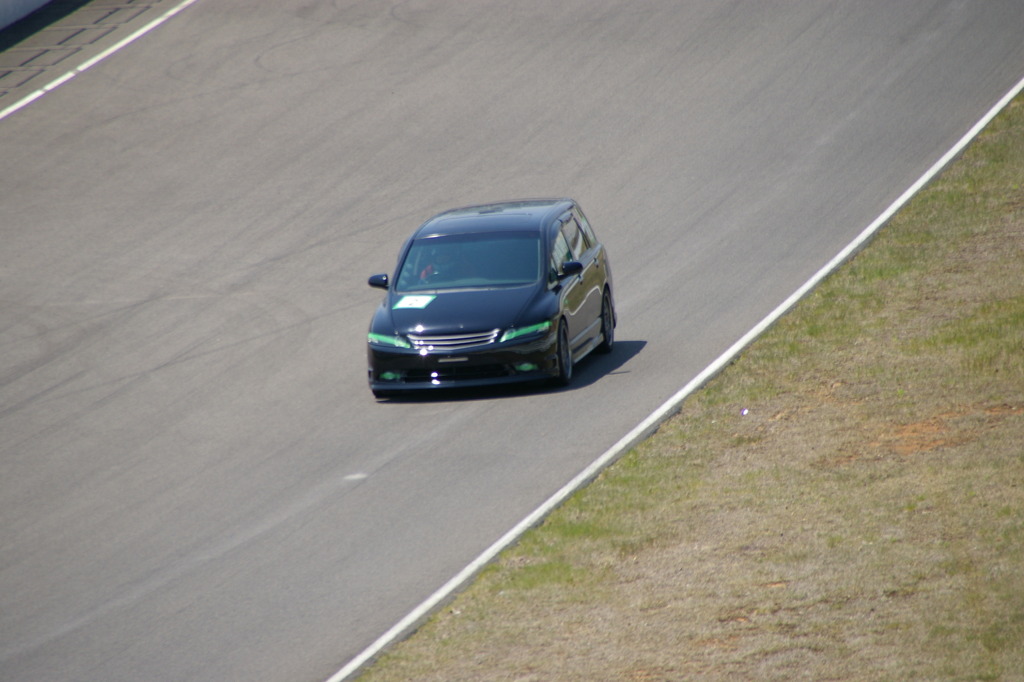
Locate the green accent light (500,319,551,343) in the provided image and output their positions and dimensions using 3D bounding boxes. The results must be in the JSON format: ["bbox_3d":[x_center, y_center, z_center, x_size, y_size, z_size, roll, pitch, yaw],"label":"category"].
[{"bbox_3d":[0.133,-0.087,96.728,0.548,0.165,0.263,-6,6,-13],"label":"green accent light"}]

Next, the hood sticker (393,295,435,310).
[{"bbox_3d":[-0.887,-0.347,97.202,0.325,0.012,0.300,0,24,24],"label":"hood sticker"}]

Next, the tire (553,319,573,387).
[{"bbox_3d":[0.387,0.119,97.350,0.225,0.645,0.645,-4,6,9],"label":"tire"}]

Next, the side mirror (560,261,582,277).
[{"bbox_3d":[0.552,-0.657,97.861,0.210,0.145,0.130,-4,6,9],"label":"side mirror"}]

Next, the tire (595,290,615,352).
[{"bbox_3d":[0.811,-0.183,100.131,0.225,0.645,0.645,-4,6,9],"label":"tire"}]

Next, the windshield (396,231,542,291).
[{"bbox_3d":[-0.366,-0.745,97.863,1.360,0.110,0.980,-4,33,9],"label":"windshield"}]

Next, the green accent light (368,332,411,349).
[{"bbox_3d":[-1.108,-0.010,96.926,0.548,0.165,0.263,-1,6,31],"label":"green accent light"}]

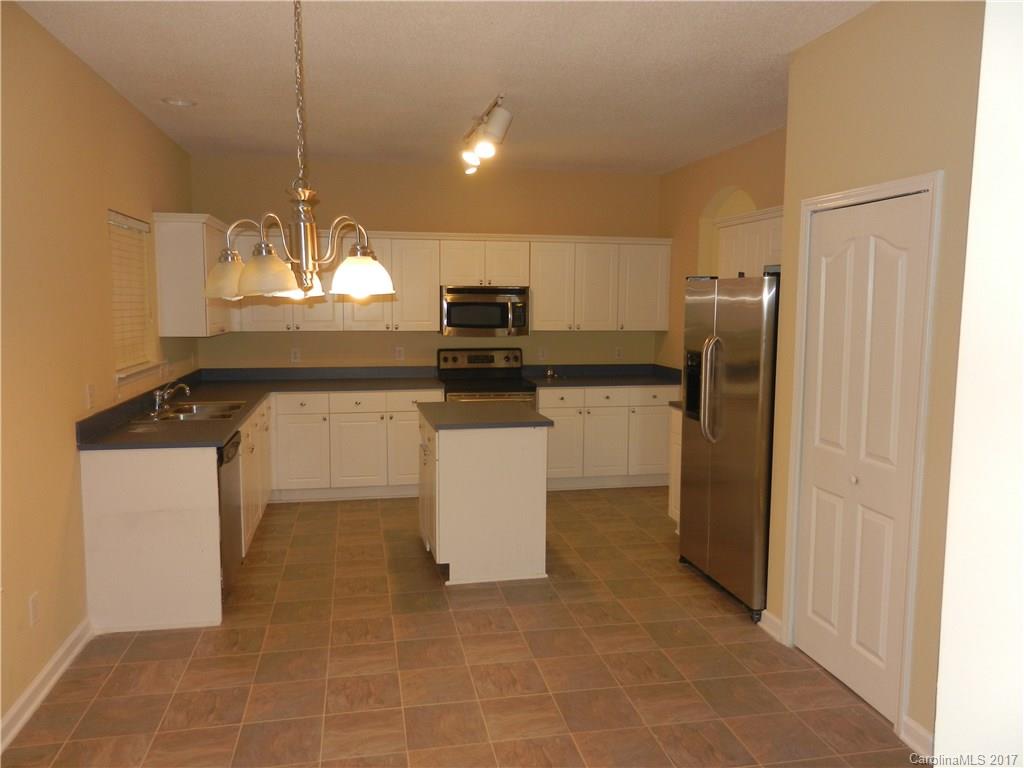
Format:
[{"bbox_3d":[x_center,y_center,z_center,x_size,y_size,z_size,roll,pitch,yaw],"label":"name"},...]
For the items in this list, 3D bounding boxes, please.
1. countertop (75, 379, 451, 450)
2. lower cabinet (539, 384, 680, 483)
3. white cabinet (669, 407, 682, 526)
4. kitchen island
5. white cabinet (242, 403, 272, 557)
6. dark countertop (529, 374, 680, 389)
[{"bbox_3d":[-1.335,0.145,4.992,1.955,0.044,2.810,-1,6,-12],"label":"countertop"},{"bbox_3d":[0.781,0.423,6.601,1.255,0.836,0.600,-1,6,-12],"label":"lower cabinet"},{"bbox_3d":[1.448,0.624,4.887,0.607,0.898,0.617,-1,6,-12],"label":"white cabinet"},{"bbox_3d":[-0.198,0.631,4.618,0.680,0.914,0.965,-1,6,-12],"label":"kitchen island"},{"bbox_3d":[-1.994,0.586,4.912,0.610,0.836,1.590,-1,6,-12],"label":"white cabinet"},{"bbox_3d":[0.785,-0.007,6.535,1.260,0.042,0.640,-1,6,-12],"label":"dark countertop"}]

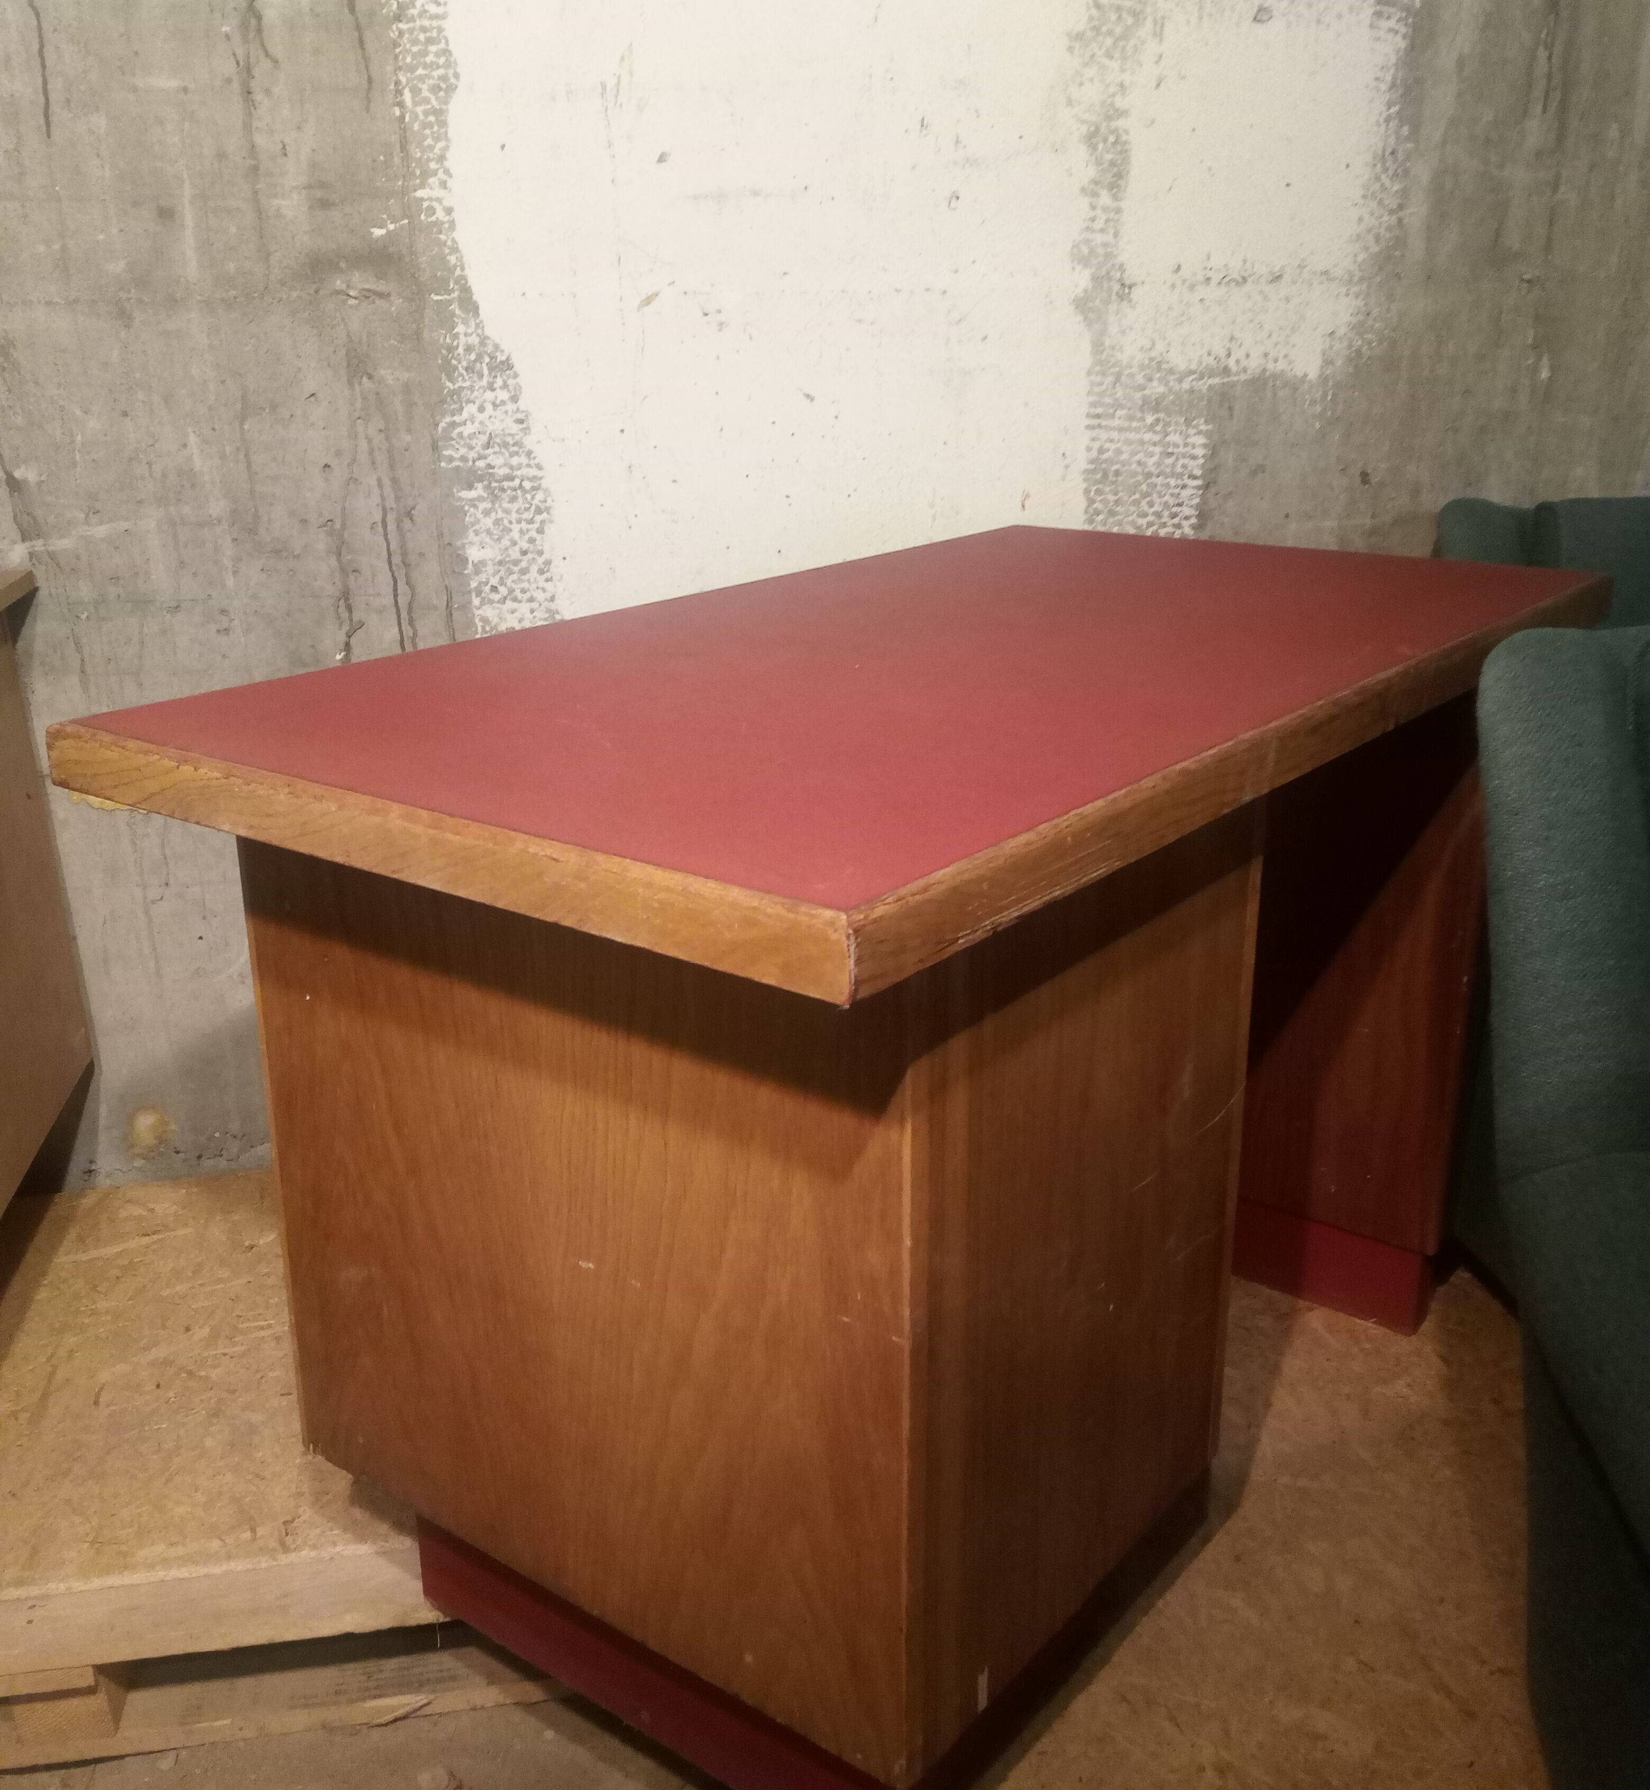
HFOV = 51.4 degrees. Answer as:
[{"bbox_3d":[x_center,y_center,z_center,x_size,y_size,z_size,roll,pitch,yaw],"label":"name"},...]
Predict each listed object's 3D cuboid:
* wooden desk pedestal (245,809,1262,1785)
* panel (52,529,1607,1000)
[{"bbox_3d":[-0.059,0.202,1.437,0.651,0.609,0.487,12,21,36],"label":"wooden desk pedestal"},{"bbox_3d":[0.136,-0.221,1.600,0.771,0.048,1.380,13,24,36],"label":"panel"}]

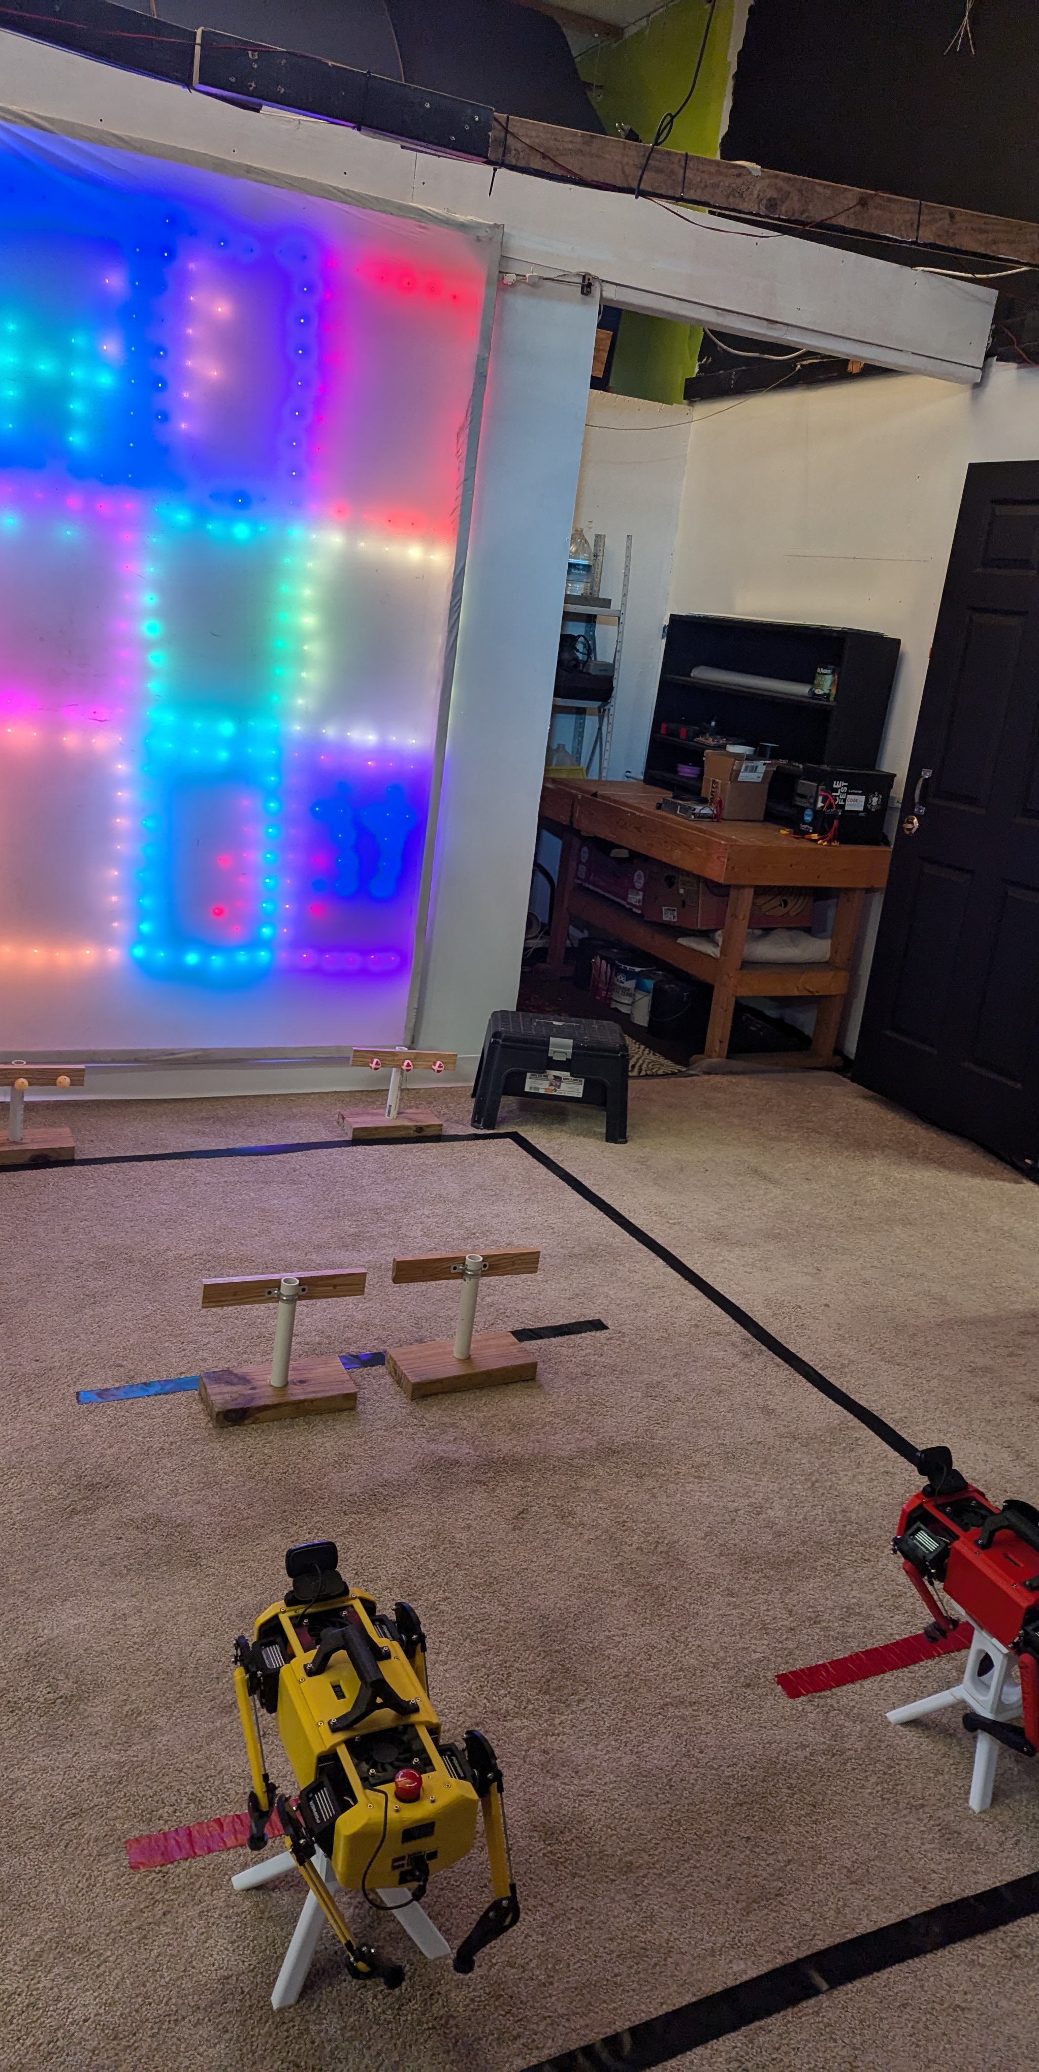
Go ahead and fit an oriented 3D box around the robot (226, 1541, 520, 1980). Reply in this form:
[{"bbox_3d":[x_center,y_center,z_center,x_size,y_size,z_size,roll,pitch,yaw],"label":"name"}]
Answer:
[{"bbox_3d":[-0.183,0.829,1.613,0.240,0.335,0.405,-1,17,-27],"label":"robot"}]

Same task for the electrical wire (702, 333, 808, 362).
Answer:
[{"bbox_3d":[0.934,-2.716,5.650,0.480,0.070,0.050,-1,17,-27],"label":"electrical wire"}]

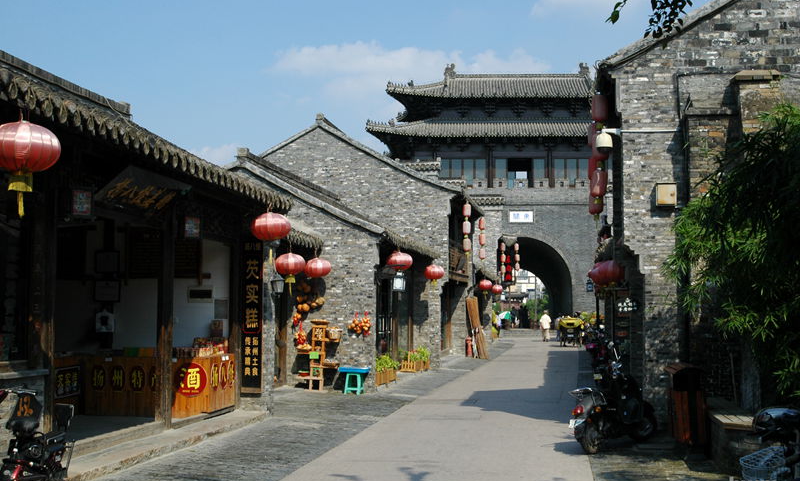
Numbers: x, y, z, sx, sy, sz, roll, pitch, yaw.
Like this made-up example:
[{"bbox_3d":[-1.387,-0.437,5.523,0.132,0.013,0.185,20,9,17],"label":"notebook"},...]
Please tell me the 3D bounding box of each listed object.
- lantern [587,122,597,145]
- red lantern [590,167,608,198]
[{"bbox_3d":[3.050,-1.671,14.600,0.225,0.380,0.225,-1,-5,10],"label":"lantern"},{"bbox_3d":[2.721,-0.786,12.700,0.235,0.390,0.235,-1,-5,10],"label":"red lantern"}]

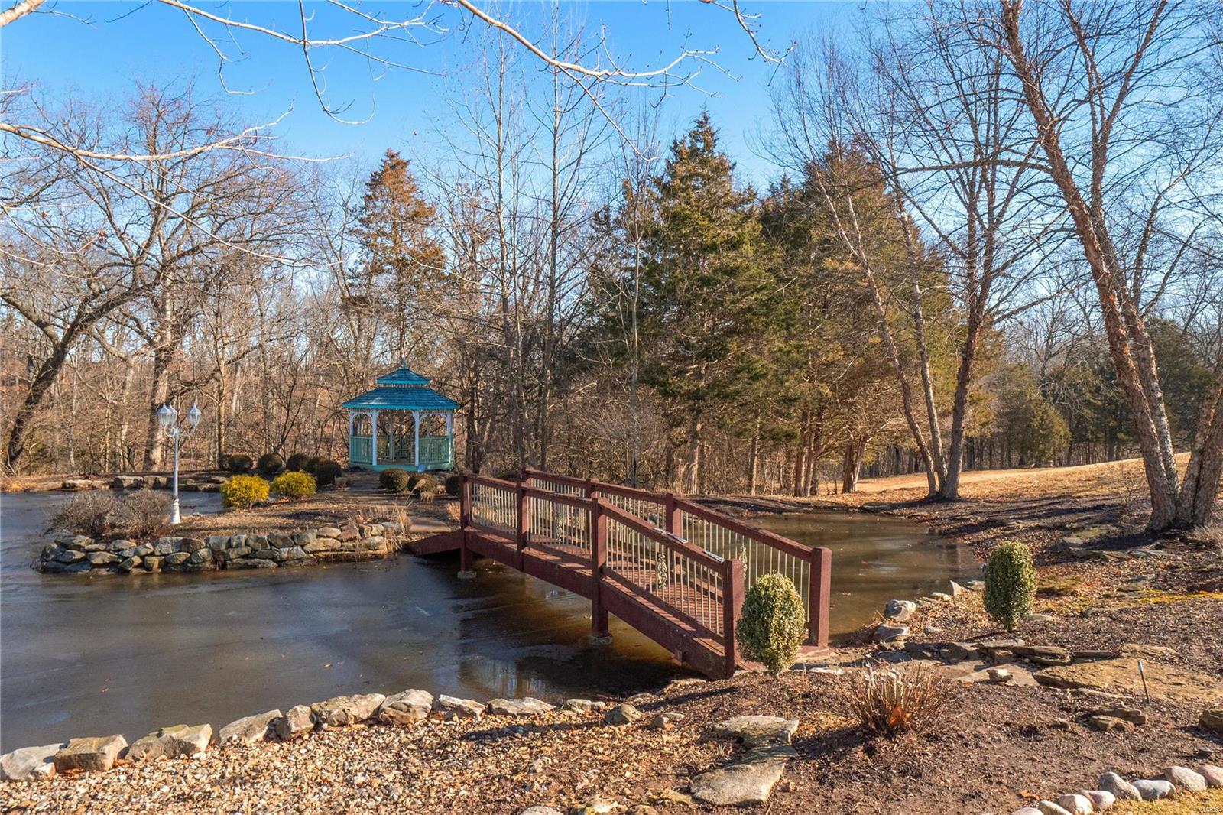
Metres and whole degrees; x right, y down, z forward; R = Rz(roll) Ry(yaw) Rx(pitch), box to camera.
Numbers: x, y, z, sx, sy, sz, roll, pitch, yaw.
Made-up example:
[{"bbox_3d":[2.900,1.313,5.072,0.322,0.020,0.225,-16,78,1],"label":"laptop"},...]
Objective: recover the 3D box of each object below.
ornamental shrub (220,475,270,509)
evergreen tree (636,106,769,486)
[{"bbox_3d":[-8.272,1.898,18.400,1.100,0.780,1.080,0,0,-24],"label":"ornamental shrub"},{"bbox_3d":[2.692,-3.041,23.800,3.900,11.100,3.900,0,0,0],"label":"evergreen tree"}]

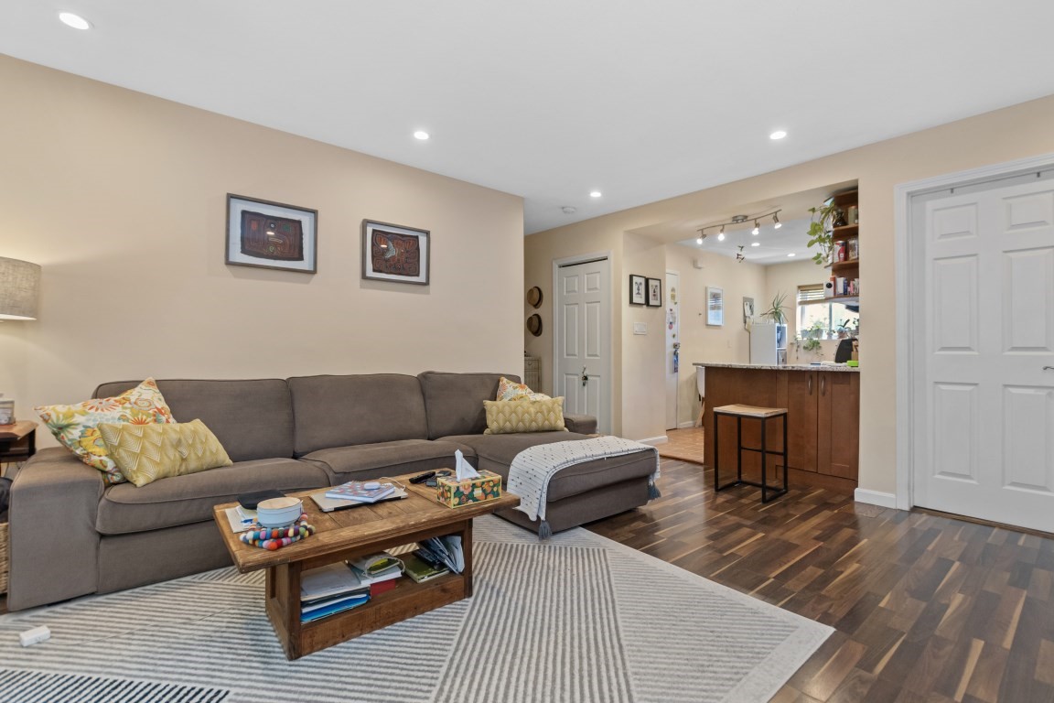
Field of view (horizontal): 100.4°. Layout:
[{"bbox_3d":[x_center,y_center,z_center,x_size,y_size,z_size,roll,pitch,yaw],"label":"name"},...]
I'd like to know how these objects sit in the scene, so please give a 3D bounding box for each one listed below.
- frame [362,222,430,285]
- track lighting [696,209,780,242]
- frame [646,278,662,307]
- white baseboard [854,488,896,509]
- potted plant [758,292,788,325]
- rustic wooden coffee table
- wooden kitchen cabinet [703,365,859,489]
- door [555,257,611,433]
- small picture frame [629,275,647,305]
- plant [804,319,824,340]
[{"bbox_3d":[-0.990,-0.742,3.360,0.516,0.436,0.030,0,0,-37],"label":"frame"},{"bbox_3d":[1.820,-1.085,3.790,0.130,0.190,0.720,0,0,-38],"label":"track lighting"},{"bbox_3d":[1.385,-0.630,4.770,0.255,0.300,0.026,0,0,-41],"label":"frame"},{"bbox_3d":[2.388,1.000,3.008,0.020,0.090,0.230,0,0,-43],"label":"white baseboard"},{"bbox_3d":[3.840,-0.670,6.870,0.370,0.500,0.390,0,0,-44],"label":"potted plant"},{"bbox_3d":[-0.626,0.814,1.788,1.010,0.414,0.596,0,0,-39],"label":"rustic wooden coffee table"},{"bbox_3d":[2.180,0.575,3.680,0.600,0.900,1.140,0,0,-44],"label":"wooden kitchen cabinet"},{"bbox_3d":[0.600,0.020,4.790,0.060,2.040,0.760,0,0,-44],"label":"door"},{"bbox_3d":[1.160,-0.630,4.570,0.252,0.300,0.026,0,0,-41],"label":"small picture frame"},{"bbox_3d":[4.453,-0.348,6.817,0.200,0.295,0.200,0,0,-43],"label":"plant"}]

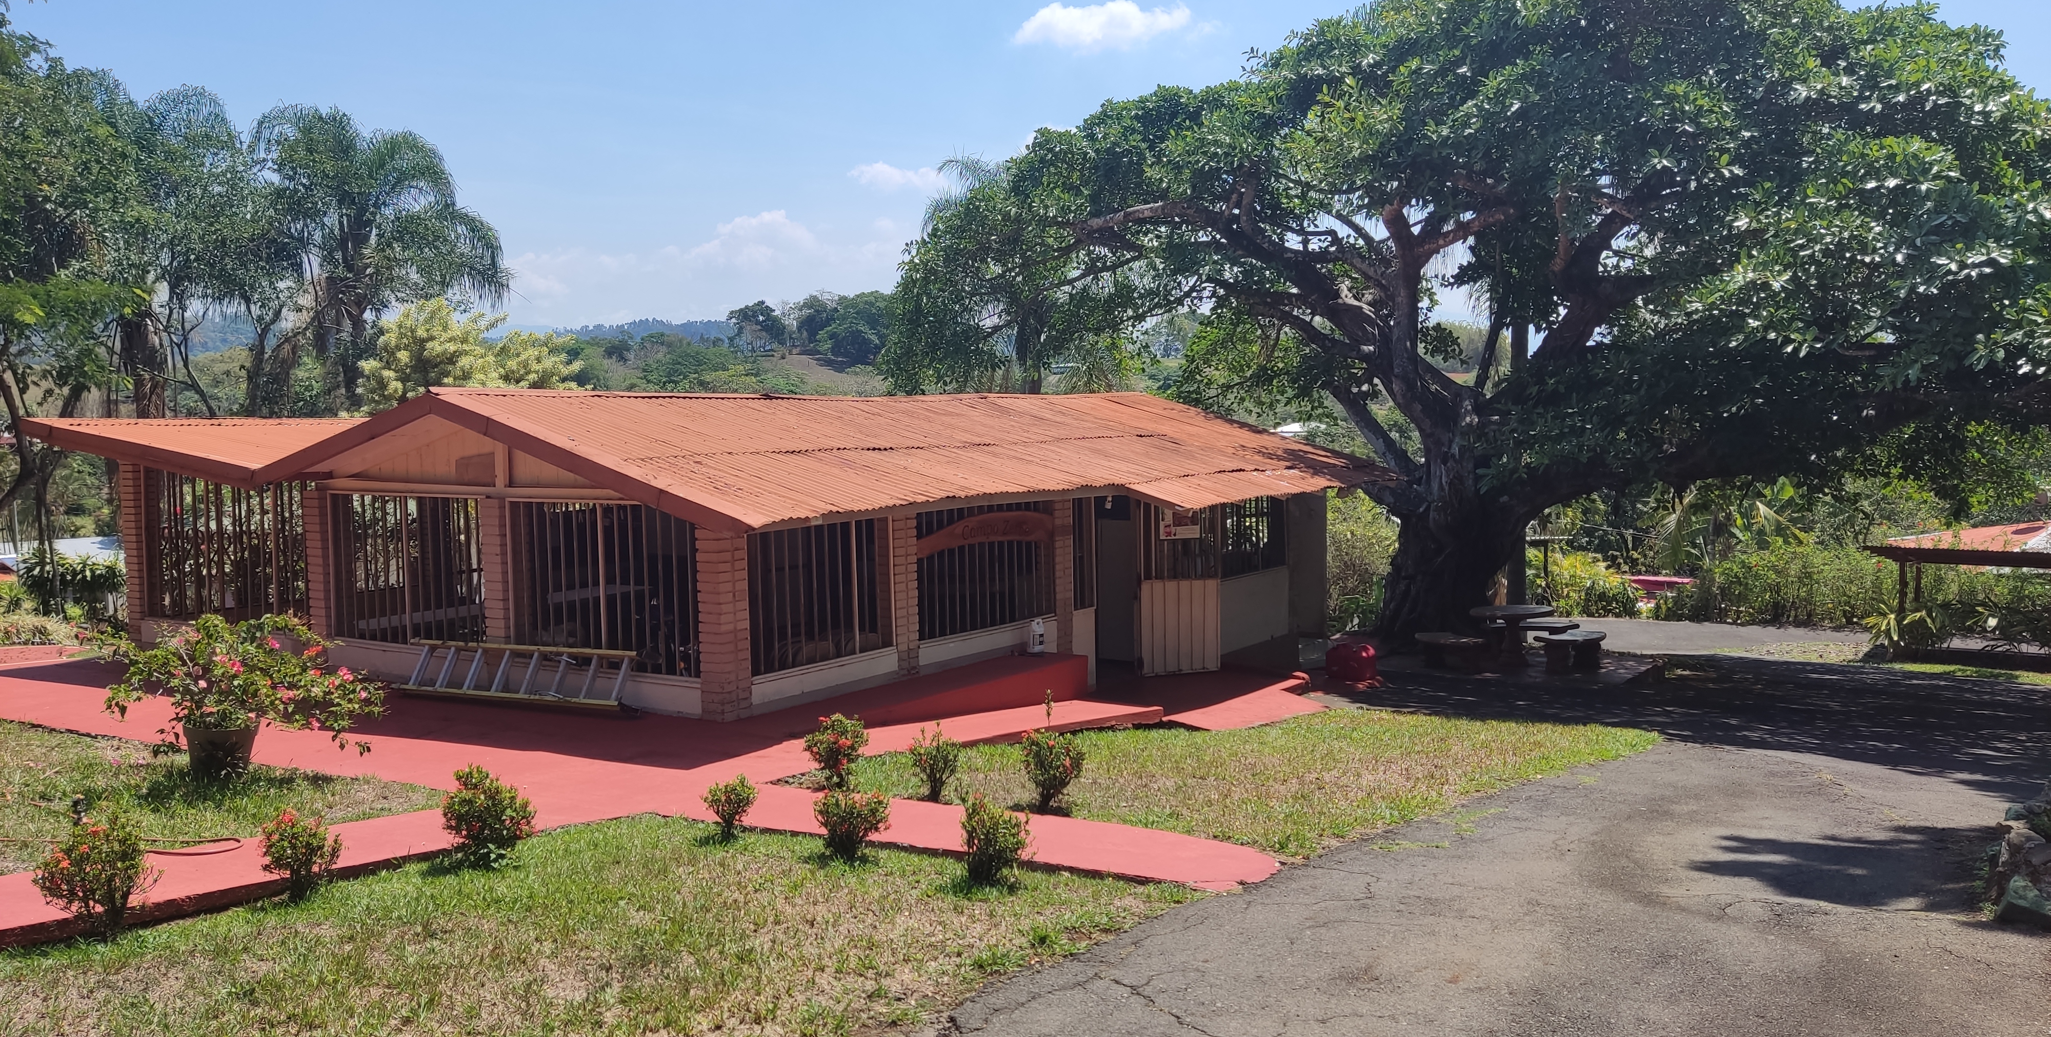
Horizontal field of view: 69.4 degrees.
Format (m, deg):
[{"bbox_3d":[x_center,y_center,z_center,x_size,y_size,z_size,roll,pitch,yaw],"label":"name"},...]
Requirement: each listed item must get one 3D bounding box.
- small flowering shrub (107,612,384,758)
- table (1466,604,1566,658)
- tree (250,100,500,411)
[{"bbox_3d":[-5.326,1.142,10.100,1.800,0.920,1.450,-4,6,-28],"label":"small flowering shrub"},{"bbox_3d":[6.423,1.550,19.500,1.120,0.740,1.120,1,5,18],"label":"table"},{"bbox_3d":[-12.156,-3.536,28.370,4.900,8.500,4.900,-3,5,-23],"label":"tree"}]

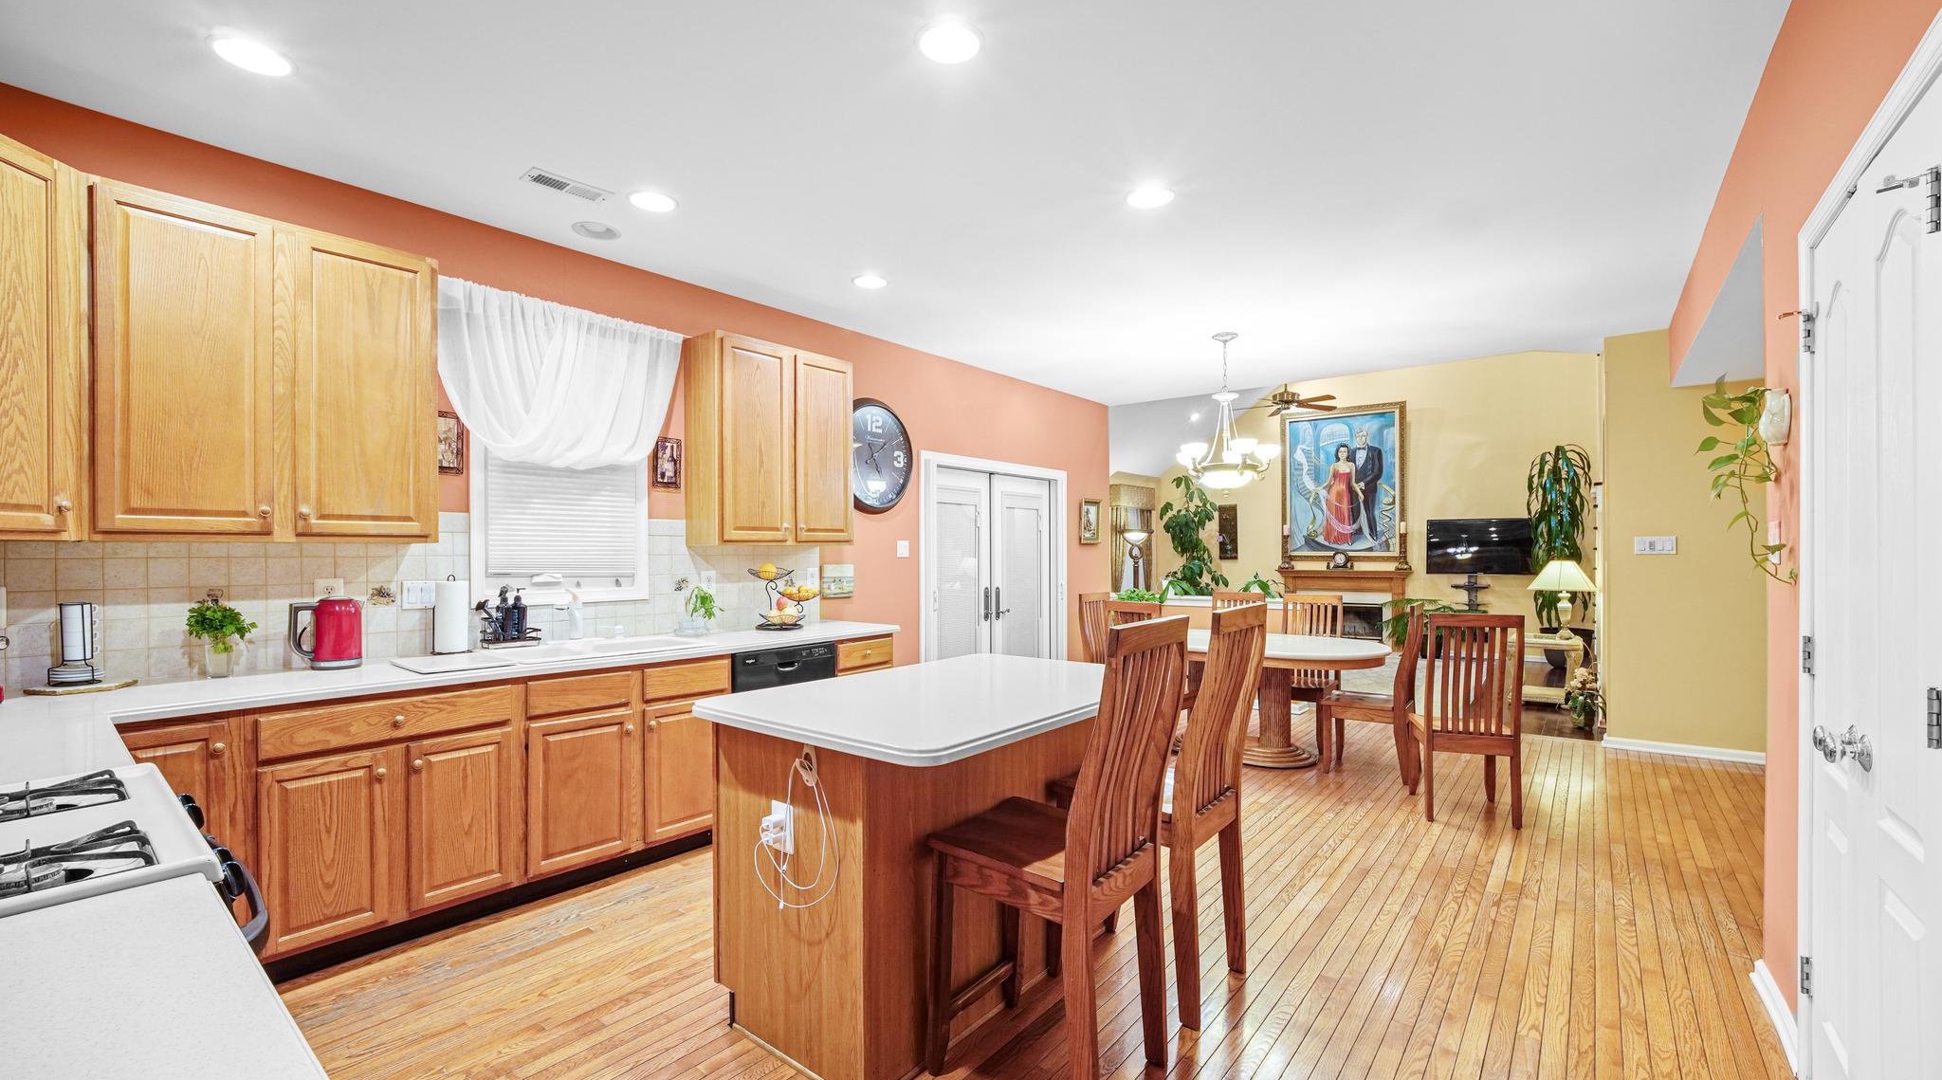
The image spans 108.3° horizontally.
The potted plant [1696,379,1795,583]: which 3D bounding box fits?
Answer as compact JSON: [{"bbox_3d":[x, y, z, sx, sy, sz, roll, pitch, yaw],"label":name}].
[{"bbox_3d":[2.109,-0.158,1.925,0.190,0.540,0.290,0,-1,42],"label":"potted plant"}]

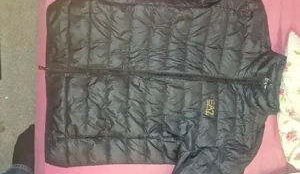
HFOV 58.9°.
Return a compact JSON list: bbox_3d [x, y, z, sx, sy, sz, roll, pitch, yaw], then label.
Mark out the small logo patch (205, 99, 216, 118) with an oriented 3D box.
[{"bbox_3d":[0.179,0.064,0.785,0.033,0.005,0.053,6,88,-7],"label":"small logo patch"}]

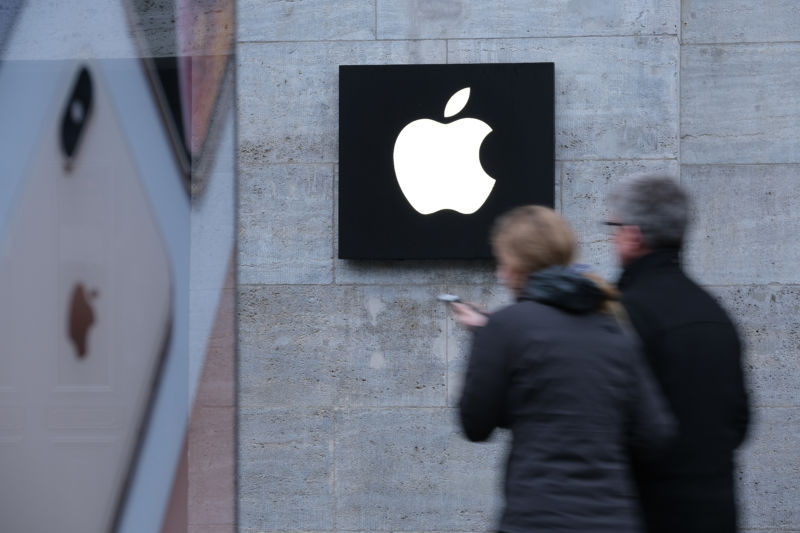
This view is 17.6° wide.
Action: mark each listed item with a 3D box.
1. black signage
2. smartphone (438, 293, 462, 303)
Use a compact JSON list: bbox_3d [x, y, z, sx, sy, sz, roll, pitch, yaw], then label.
[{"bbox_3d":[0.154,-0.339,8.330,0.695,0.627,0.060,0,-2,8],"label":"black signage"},{"bbox_3d":[0.157,0.096,6.700,0.143,0.008,0.070,20,18,25],"label":"smartphone"}]

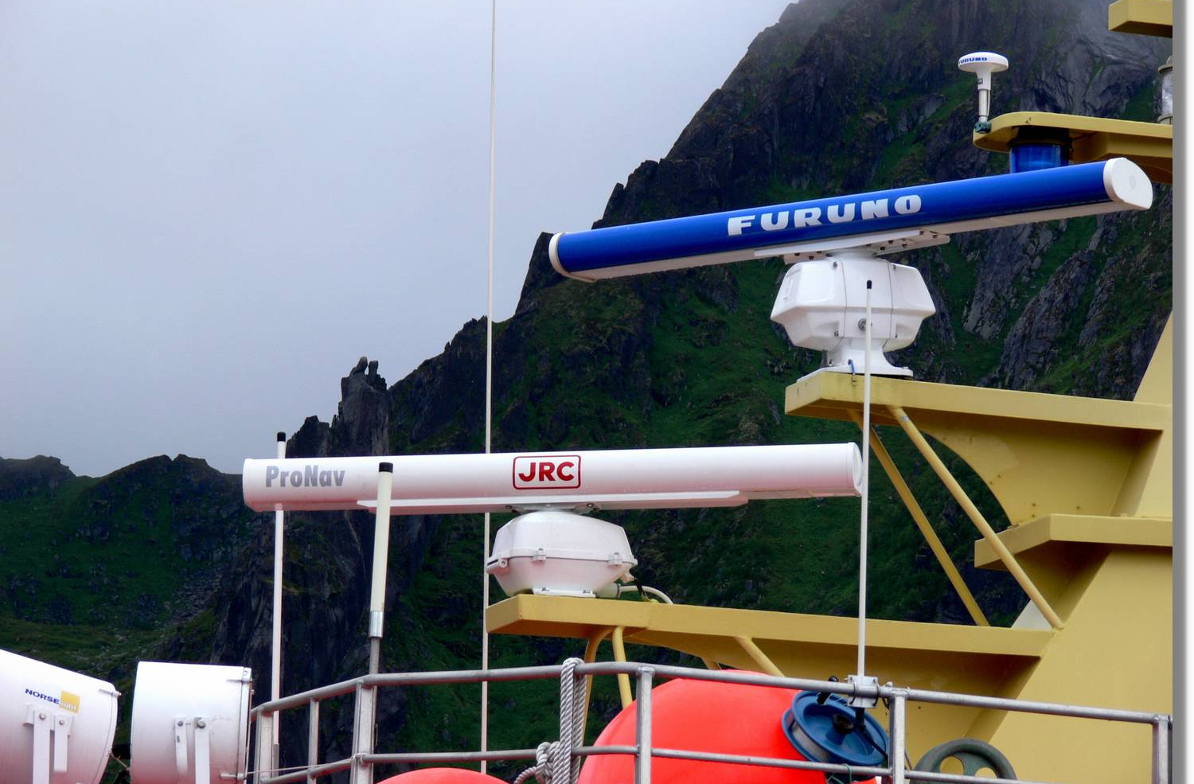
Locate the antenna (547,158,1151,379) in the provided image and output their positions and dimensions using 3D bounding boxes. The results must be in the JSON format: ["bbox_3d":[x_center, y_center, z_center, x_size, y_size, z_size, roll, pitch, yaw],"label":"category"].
[{"bbox_3d":[0.747,-0.304,21.300,2.020,0.540,0.420,-7,-13,36],"label":"antenna"}]

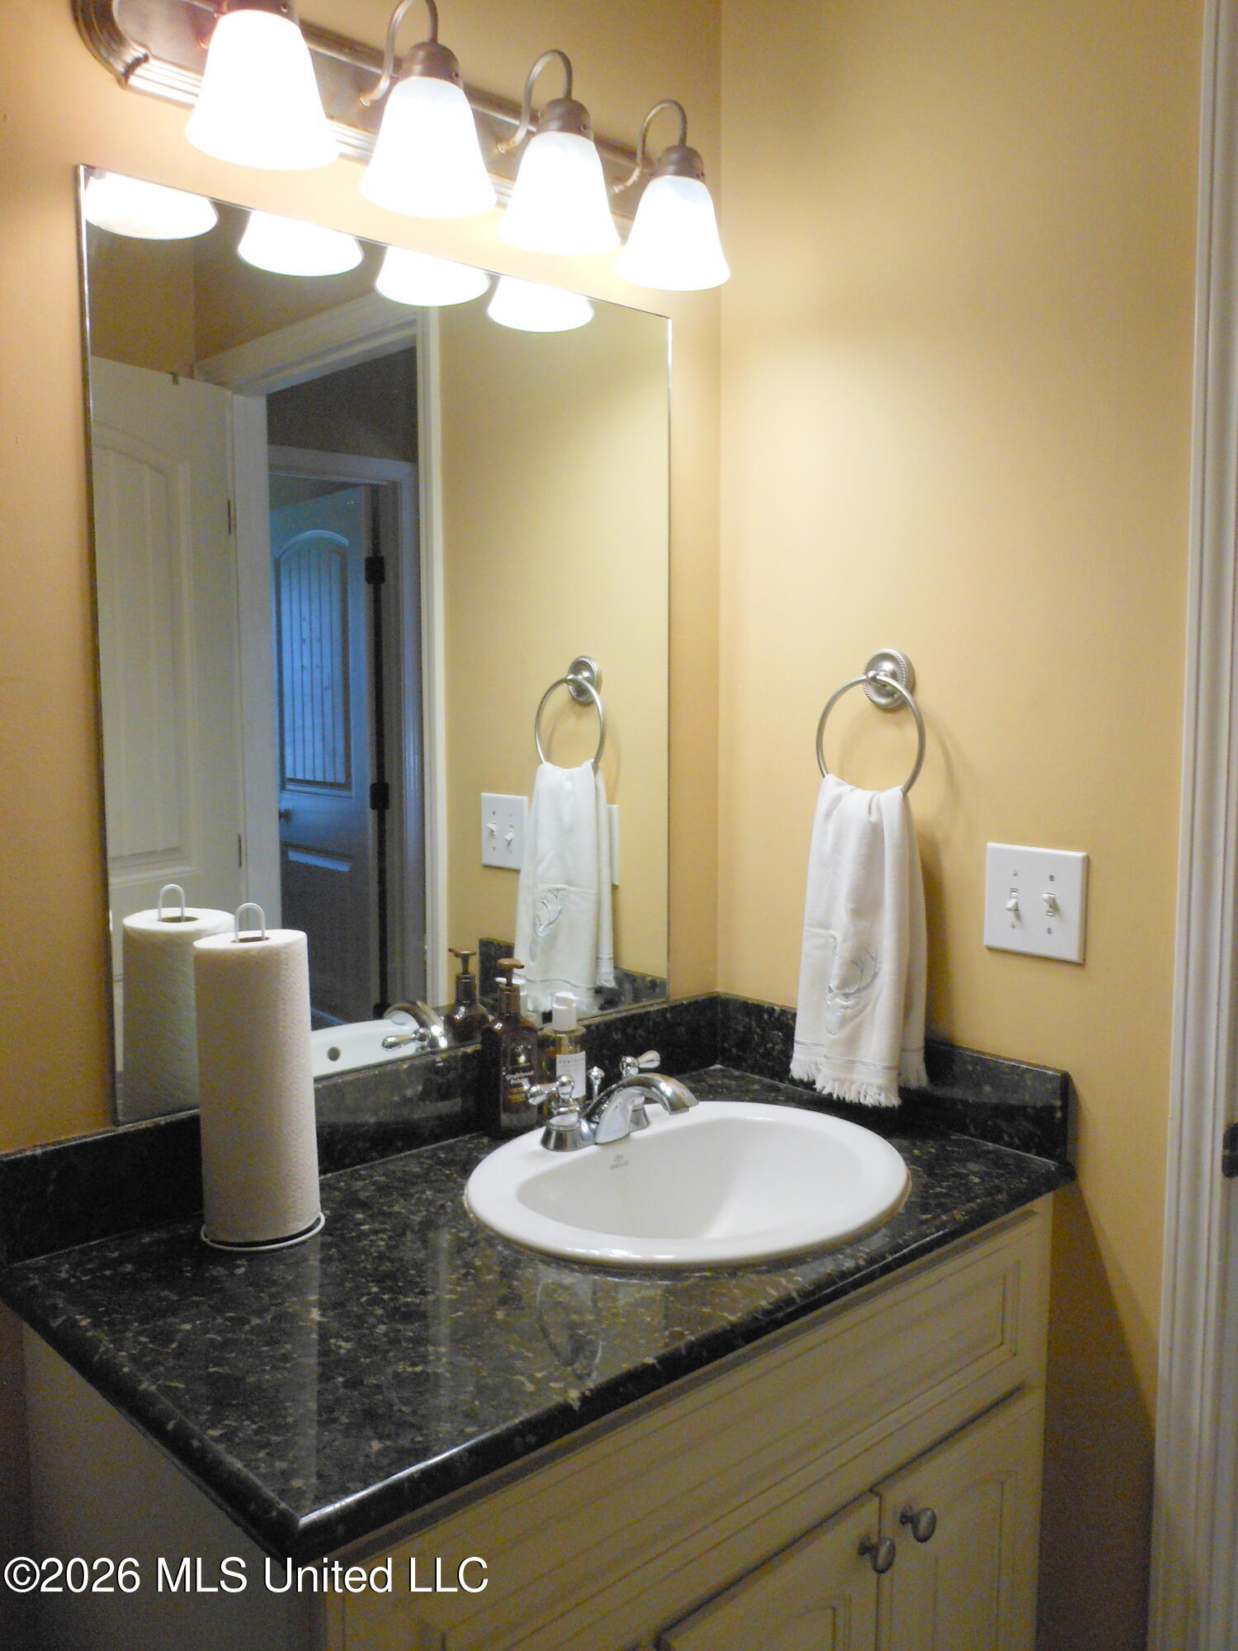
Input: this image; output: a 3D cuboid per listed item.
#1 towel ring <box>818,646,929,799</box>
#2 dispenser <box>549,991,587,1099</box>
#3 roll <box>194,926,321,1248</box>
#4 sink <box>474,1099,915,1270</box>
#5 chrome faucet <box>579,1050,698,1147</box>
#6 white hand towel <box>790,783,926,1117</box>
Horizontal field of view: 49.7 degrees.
[{"bbox_3d":[0.313,-0.118,1.616,0.062,0.189,0.161,-6,8,-43],"label":"towel ring"},{"bbox_3d":[-0.064,0.284,1.641,0.055,0.156,0.055,0,6,0],"label":"dispenser"},{"bbox_3d":[-0.352,0.252,1.302,0.109,0.284,0.109,0,6,0],"label":"roll"},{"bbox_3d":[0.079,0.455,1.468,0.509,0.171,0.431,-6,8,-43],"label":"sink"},{"bbox_3d":[0.018,0.321,1.518,0.207,0.091,0.189,-6,8,-43],"label":"chrome faucet"},{"bbox_3d":[0.290,0.139,1.636,0.065,0.398,0.199,-6,8,-43],"label":"white hand towel"}]

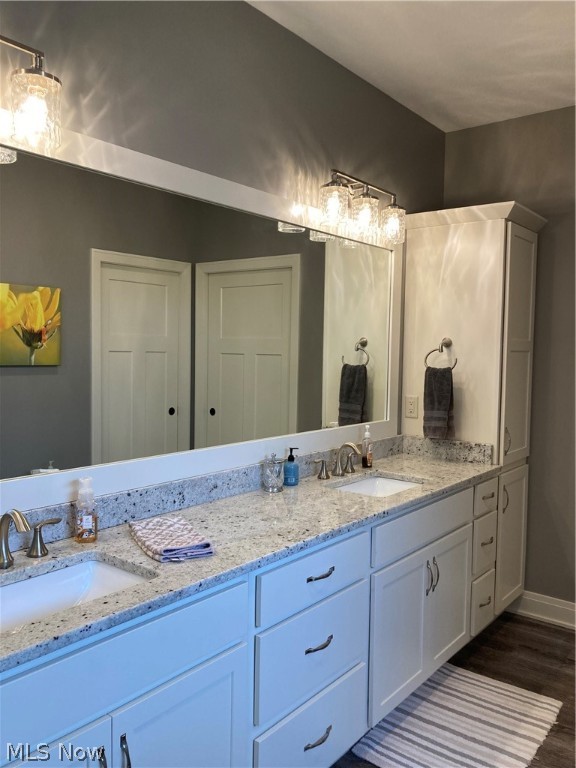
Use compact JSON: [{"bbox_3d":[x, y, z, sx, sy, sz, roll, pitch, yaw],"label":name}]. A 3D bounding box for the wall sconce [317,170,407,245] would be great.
[{"bbox_3d":[0.333,-0.802,2.858,0.186,0.234,0.637,3,4,38],"label":"wall sconce"}]

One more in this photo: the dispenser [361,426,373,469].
[{"bbox_3d":[0.386,0.300,3.004,0.049,0.203,0.049,-2,4,-42],"label":"dispenser"}]

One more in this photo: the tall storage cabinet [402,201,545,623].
[{"bbox_3d":[0.987,0.206,3.414,0.607,2.194,0.515,3,4,38],"label":"tall storage cabinet"}]

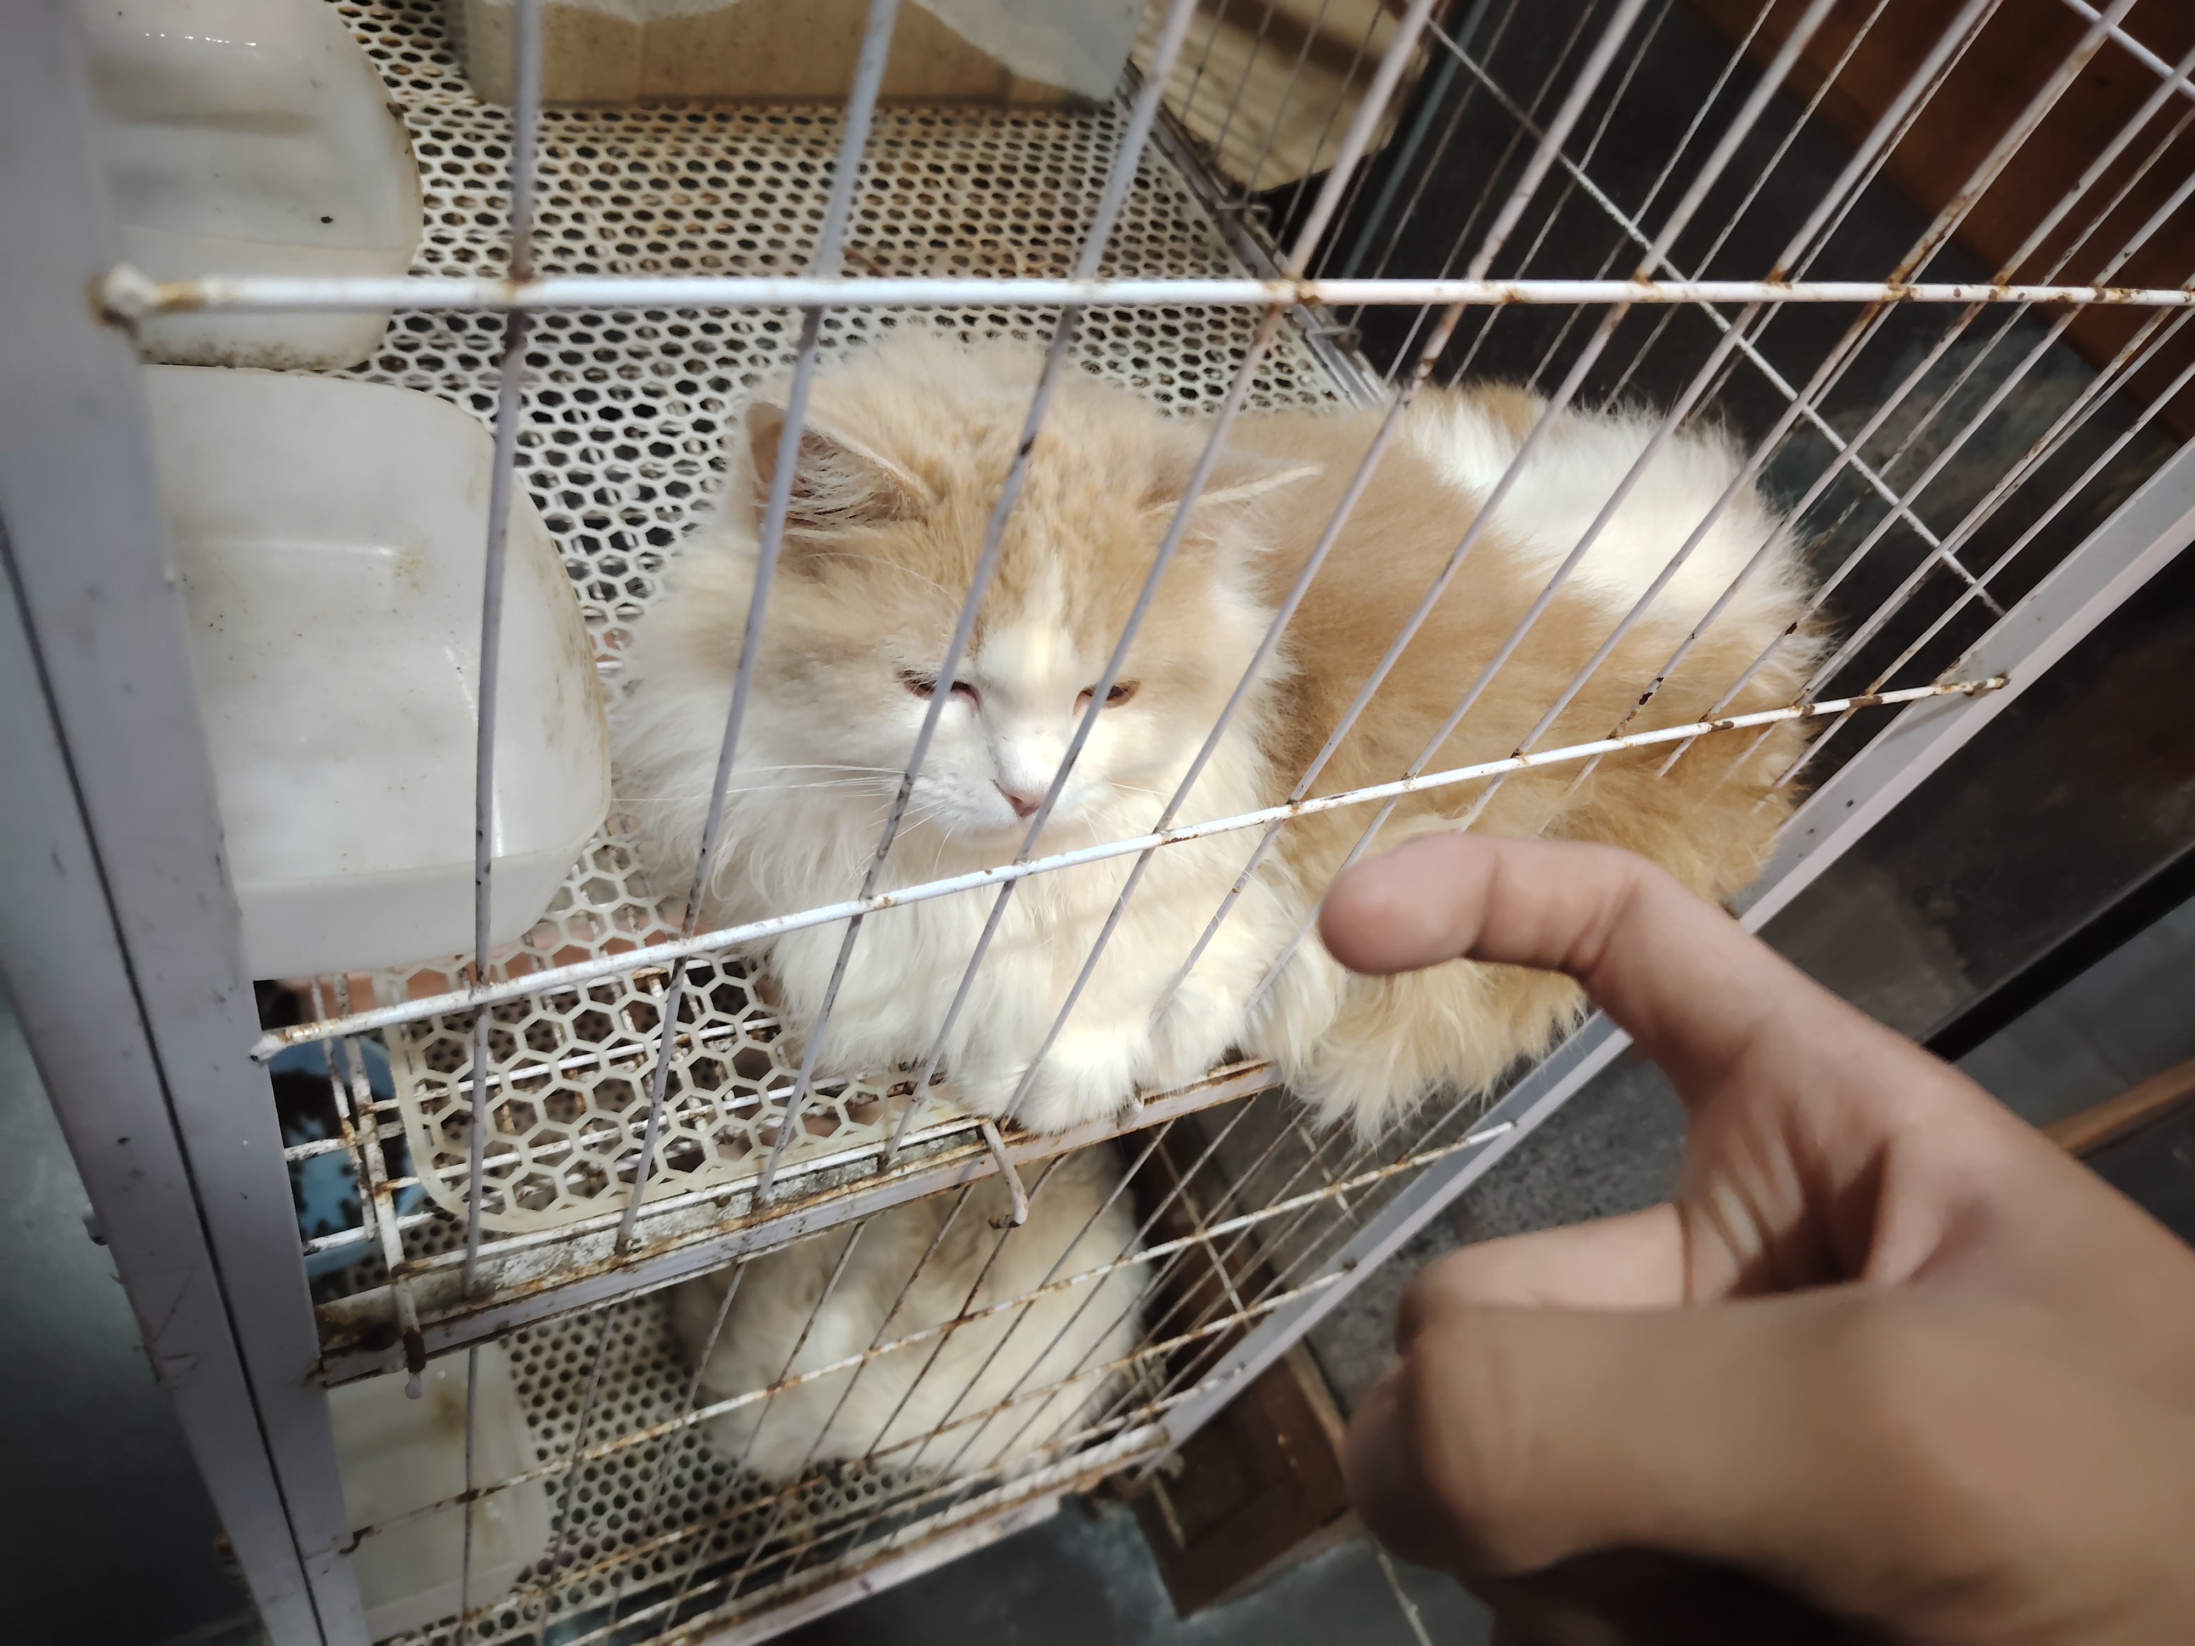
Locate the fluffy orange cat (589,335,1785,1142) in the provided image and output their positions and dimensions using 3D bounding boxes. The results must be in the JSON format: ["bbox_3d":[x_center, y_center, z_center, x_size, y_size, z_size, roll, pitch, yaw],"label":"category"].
[{"bbox_3d":[0.050,-0.038,0.468,0.409,0.202,0.212,-9,56,-29],"label":"fluffy orange cat"}]

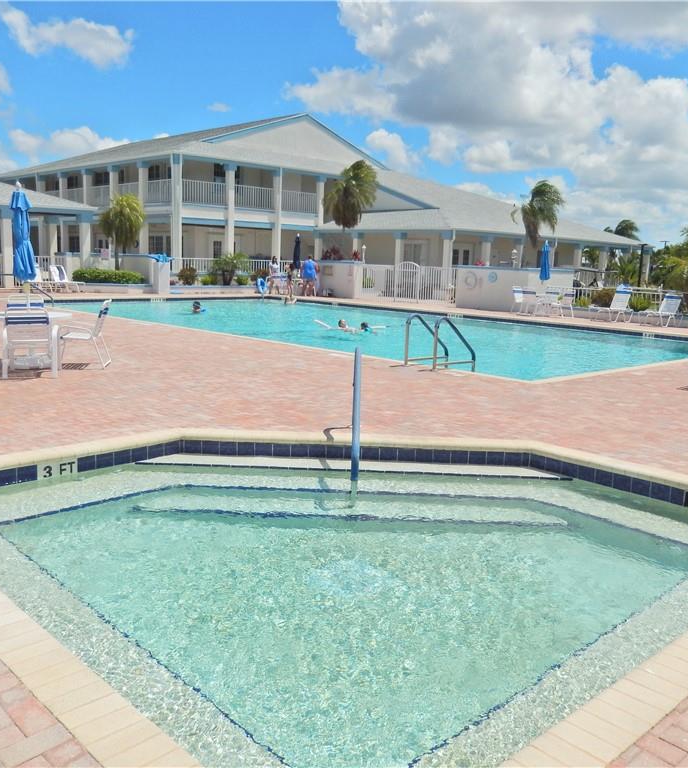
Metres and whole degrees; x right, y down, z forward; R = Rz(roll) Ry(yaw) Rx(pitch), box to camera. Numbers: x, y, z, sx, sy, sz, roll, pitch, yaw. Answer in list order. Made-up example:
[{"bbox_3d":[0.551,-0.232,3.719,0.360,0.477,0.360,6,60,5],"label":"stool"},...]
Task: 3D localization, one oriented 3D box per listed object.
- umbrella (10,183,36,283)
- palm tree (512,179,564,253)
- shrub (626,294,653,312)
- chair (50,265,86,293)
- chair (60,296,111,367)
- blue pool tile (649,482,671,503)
[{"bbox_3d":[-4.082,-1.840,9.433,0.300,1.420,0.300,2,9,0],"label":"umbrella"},{"bbox_3d":[7.321,-5.362,27.960,2.000,4.900,2.000,2,9,0],"label":"palm tree"},{"bbox_3d":[9.170,-2.469,22.910,0.700,0.620,0.700,-6,13,-41],"label":"shrub"},{"bbox_3d":[-10.632,-4.018,28.430,1.520,0.930,0.640,8,11,34],"label":"chair"},{"bbox_3d":[-3.514,-0.701,10.060,0.610,0.890,0.600,0,10,-11],"label":"chair"},{"bbox_3d":[2.406,0.824,5.616,0.012,0.130,0.152,-6,13,-42],"label":"blue pool tile"}]

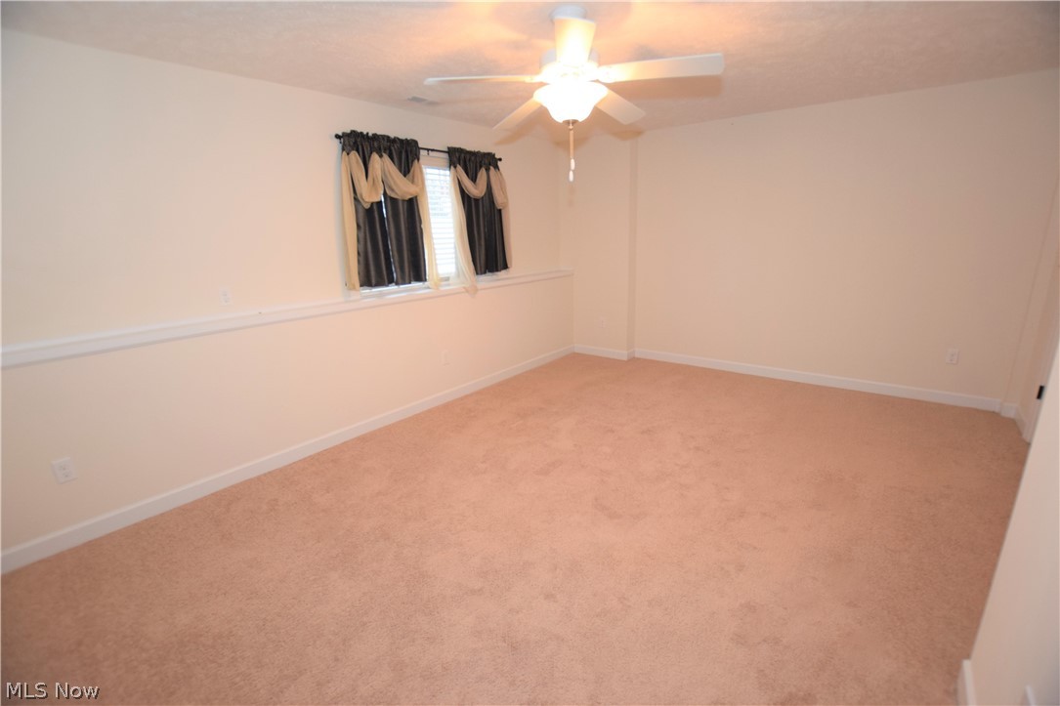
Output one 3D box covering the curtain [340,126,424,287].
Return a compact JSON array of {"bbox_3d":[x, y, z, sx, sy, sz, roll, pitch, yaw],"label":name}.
[{"bbox_3d":[-1.037,-1.041,3.299,0.110,1.060,0.670,10,20,40],"label":"curtain"}]

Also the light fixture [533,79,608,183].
[{"bbox_3d":[0.196,-1.048,2.125,0.345,0.415,0.345,-2,15,1],"label":"light fixture"}]

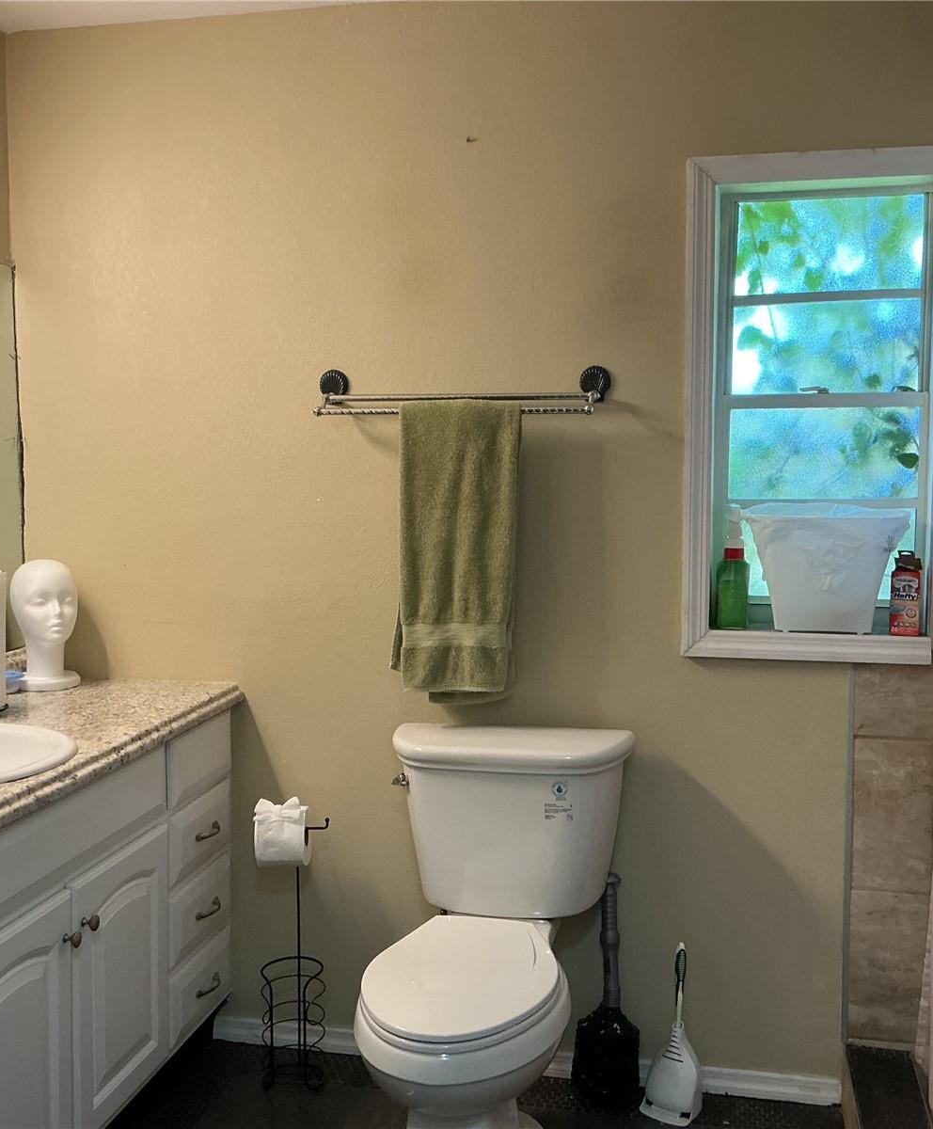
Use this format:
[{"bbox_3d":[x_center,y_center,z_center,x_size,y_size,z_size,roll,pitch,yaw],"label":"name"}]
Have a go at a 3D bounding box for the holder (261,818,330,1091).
[{"bbox_3d":[-0.375,0.837,2.753,0.167,0.590,0.145,1,5,12],"label":"holder"}]

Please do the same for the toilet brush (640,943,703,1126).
[{"bbox_3d":[0.438,0.963,2.638,0.120,0.356,0.105,3,6,34],"label":"toilet brush"}]

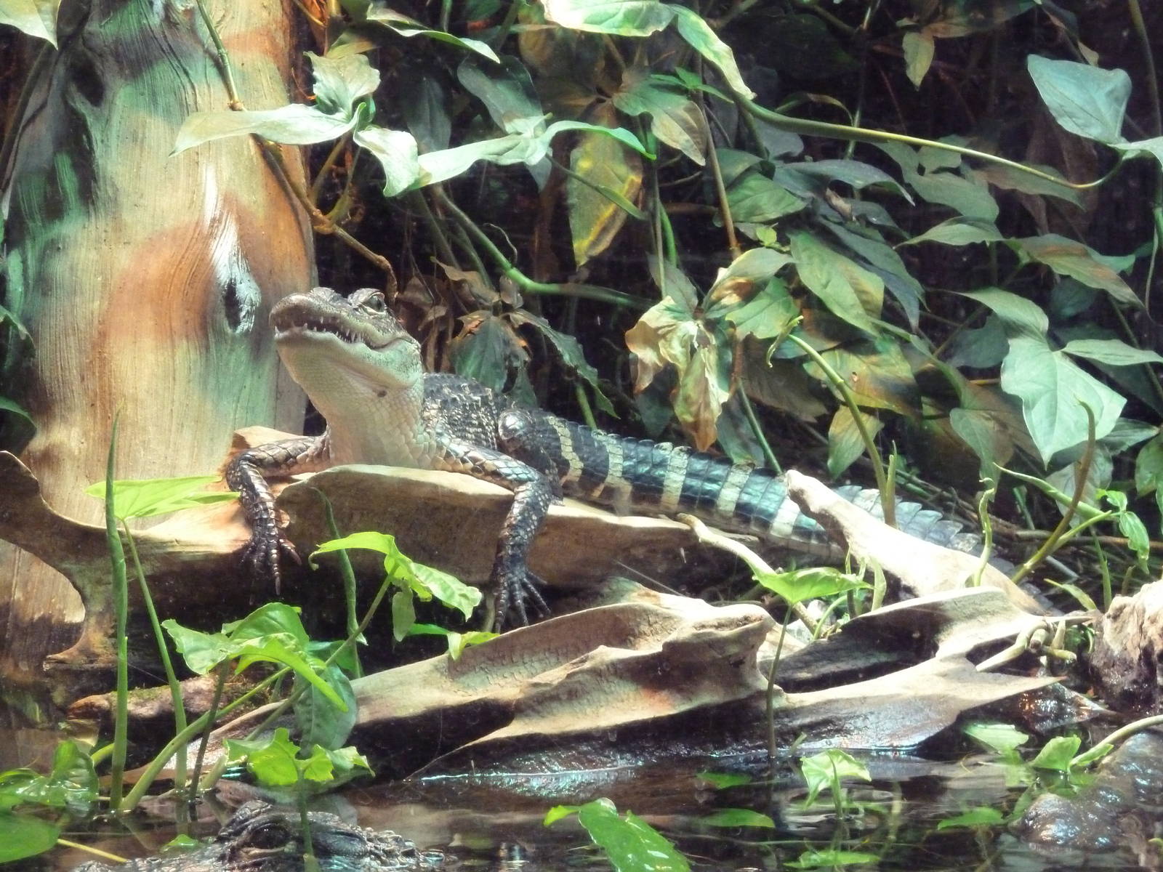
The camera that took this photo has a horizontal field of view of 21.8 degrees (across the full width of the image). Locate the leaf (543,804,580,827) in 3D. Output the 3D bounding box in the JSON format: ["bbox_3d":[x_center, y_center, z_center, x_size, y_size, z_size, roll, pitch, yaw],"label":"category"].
[{"bbox_3d":[-0.012,0.218,1.740,0.020,0.011,0.015,-2,8,-12],"label":"leaf"}]

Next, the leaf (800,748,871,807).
[{"bbox_3d":[0.180,0.242,2.142,0.050,0.032,0.047,0,8,0],"label":"leaf"}]

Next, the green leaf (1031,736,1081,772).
[{"bbox_3d":[0.352,0.236,2.246,0.039,0.022,0.031,0,8,0],"label":"green leaf"}]

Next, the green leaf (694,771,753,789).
[{"bbox_3d":[0.105,0.254,2.236,0.043,0.010,0.044,0,8,0],"label":"green leaf"}]

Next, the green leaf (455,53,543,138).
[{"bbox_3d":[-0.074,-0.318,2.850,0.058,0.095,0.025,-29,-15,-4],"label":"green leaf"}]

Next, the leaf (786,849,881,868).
[{"bbox_3d":[0.139,0.234,1.670,0.052,0.007,0.028,0,8,0],"label":"leaf"}]

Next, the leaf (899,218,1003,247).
[{"bbox_3d":[0.350,-0.192,2.860,0.099,0.025,0.052,-2,8,-11],"label":"leaf"}]

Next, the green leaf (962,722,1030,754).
[{"bbox_3d":[0.314,0.229,2.288,0.051,0.018,0.036,0,8,0],"label":"green leaf"}]

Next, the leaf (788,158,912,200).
[{"bbox_3d":[0.189,-0.181,2.130,0.088,0.020,0.045,16,25,7],"label":"leaf"}]

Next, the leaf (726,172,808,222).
[{"bbox_3d":[0.176,-0.225,2.860,0.076,0.047,0.042,0,8,0],"label":"leaf"}]

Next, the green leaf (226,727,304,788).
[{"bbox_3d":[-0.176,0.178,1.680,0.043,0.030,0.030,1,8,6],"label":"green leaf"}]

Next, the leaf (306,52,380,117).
[{"bbox_3d":[-0.195,-0.288,2.475,0.061,0.053,0.042,0,8,0],"label":"leaf"}]

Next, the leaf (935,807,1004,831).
[{"bbox_3d":[0.223,0.220,1.740,0.038,0.009,0.028,-1,8,-6],"label":"leaf"}]

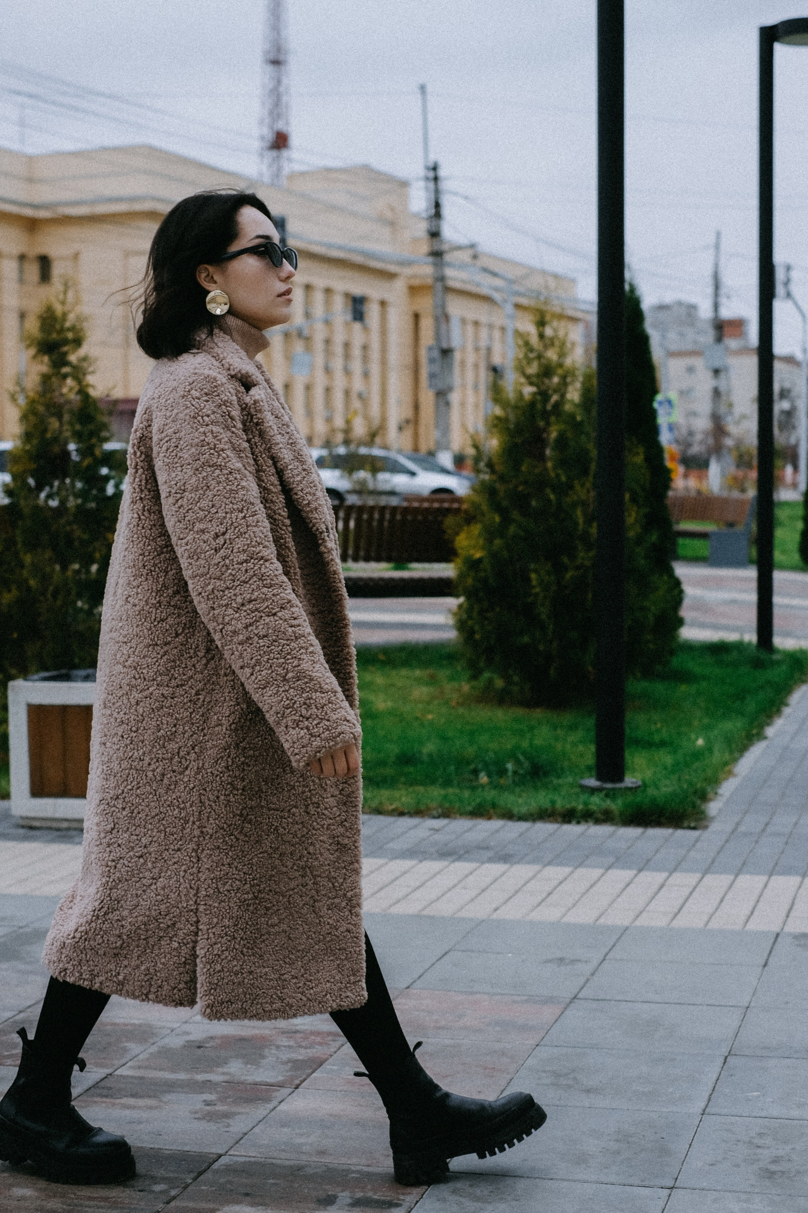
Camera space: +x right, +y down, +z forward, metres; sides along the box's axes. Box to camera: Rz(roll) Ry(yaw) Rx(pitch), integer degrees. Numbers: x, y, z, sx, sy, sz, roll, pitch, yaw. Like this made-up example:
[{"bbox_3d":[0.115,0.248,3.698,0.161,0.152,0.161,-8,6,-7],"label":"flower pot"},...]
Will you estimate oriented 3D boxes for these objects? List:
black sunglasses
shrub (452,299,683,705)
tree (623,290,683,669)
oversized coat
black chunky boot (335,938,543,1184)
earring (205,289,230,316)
[{"bbox_3d":[-0.258,-0.584,3.015,0.135,0.048,0.142,-12,-2,23],"label":"black sunglasses"},{"bbox_3d":[0.992,-0.673,10.933,1.370,2.420,1.270,-1,3,0],"label":"shrub"},{"bbox_3d":[1.528,-0.885,12.125,0.750,2.700,0.750,-1,3,0],"label":"tree"},{"bbox_3d":[-0.347,0.095,3.070,0.530,1.150,0.480,0,3,17],"label":"oversized coat"},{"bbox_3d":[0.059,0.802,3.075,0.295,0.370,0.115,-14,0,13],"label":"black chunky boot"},{"bbox_3d":[-0.308,-0.503,2.955,0.041,0.042,0.008,0,3,12],"label":"earring"}]

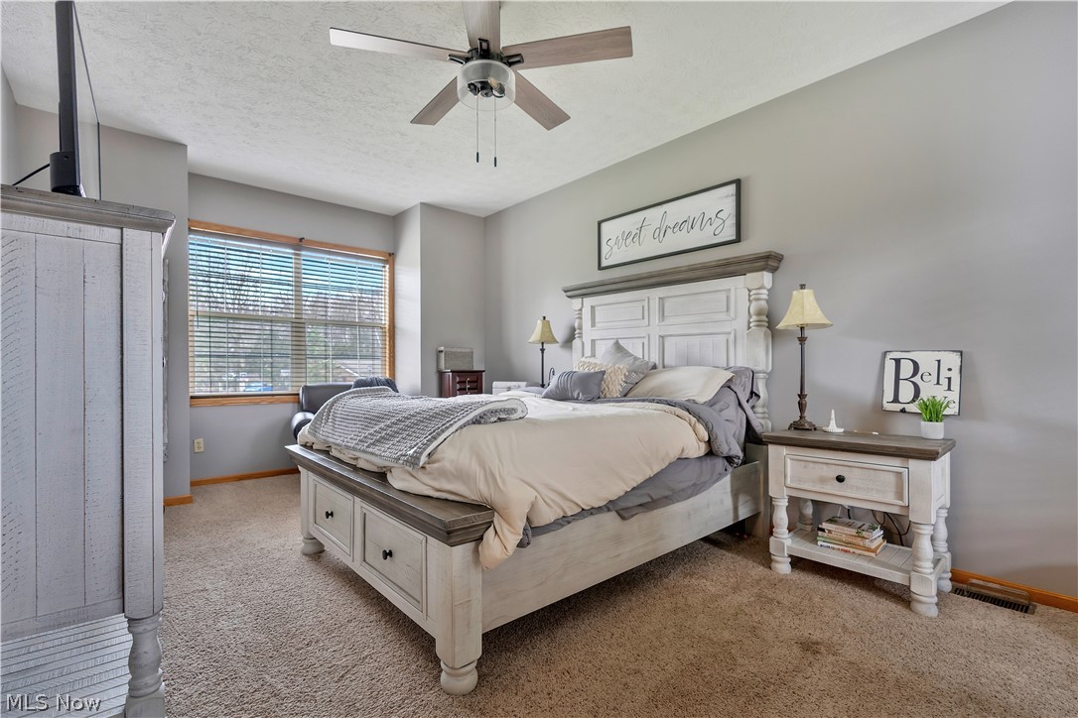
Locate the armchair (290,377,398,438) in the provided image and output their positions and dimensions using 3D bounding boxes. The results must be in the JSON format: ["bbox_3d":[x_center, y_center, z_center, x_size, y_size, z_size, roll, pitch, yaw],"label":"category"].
[{"bbox_3d":[-1.780,0.672,4.507,0.950,0.900,0.920,1,-1,-33],"label":"armchair"}]

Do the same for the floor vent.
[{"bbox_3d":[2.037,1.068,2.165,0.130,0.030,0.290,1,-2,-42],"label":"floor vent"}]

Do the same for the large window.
[{"bbox_3d":[-2.348,-0.385,4.769,1.930,1.635,0.080,1,-2,-42],"label":"large window"}]

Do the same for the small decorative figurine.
[{"bbox_3d":[1.552,0.327,2.527,0.090,0.120,0.100,1,-2,-42],"label":"small decorative figurine"}]

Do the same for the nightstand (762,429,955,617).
[{"bbox_3d":[1.559,0.735,2.355,0.460,0.695,0.700,1,-2,-42],"label":"nightstand"}]

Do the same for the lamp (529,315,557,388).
[{"bbox_3d":[0.044,0.025,4.266,0.270,0.800,0.270,0,-1,0],"label":"lamp"}]

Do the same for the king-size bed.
[{"bbox_3d":[0.034,0.225,2.849,2.377,1.734,1.787,1,-2,-42],"label":"king-size bed"}]

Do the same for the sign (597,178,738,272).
[{"bbox_3d":[0.928,-0.981,3.653,0.030,0.415,1.240,1,-2,-42],"label":"sign"}]

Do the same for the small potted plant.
[{"bbox_3d":[1.857,0.280,2.247,0.140,0.200,0.145,1,-2,-42],"label":"small potted plant"}]

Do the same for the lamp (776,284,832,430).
[{"bbox_3d":[1.457,-0.013,2.642,0.270,0.800,0.270,1,-2,-42],"label":"lamp"}]

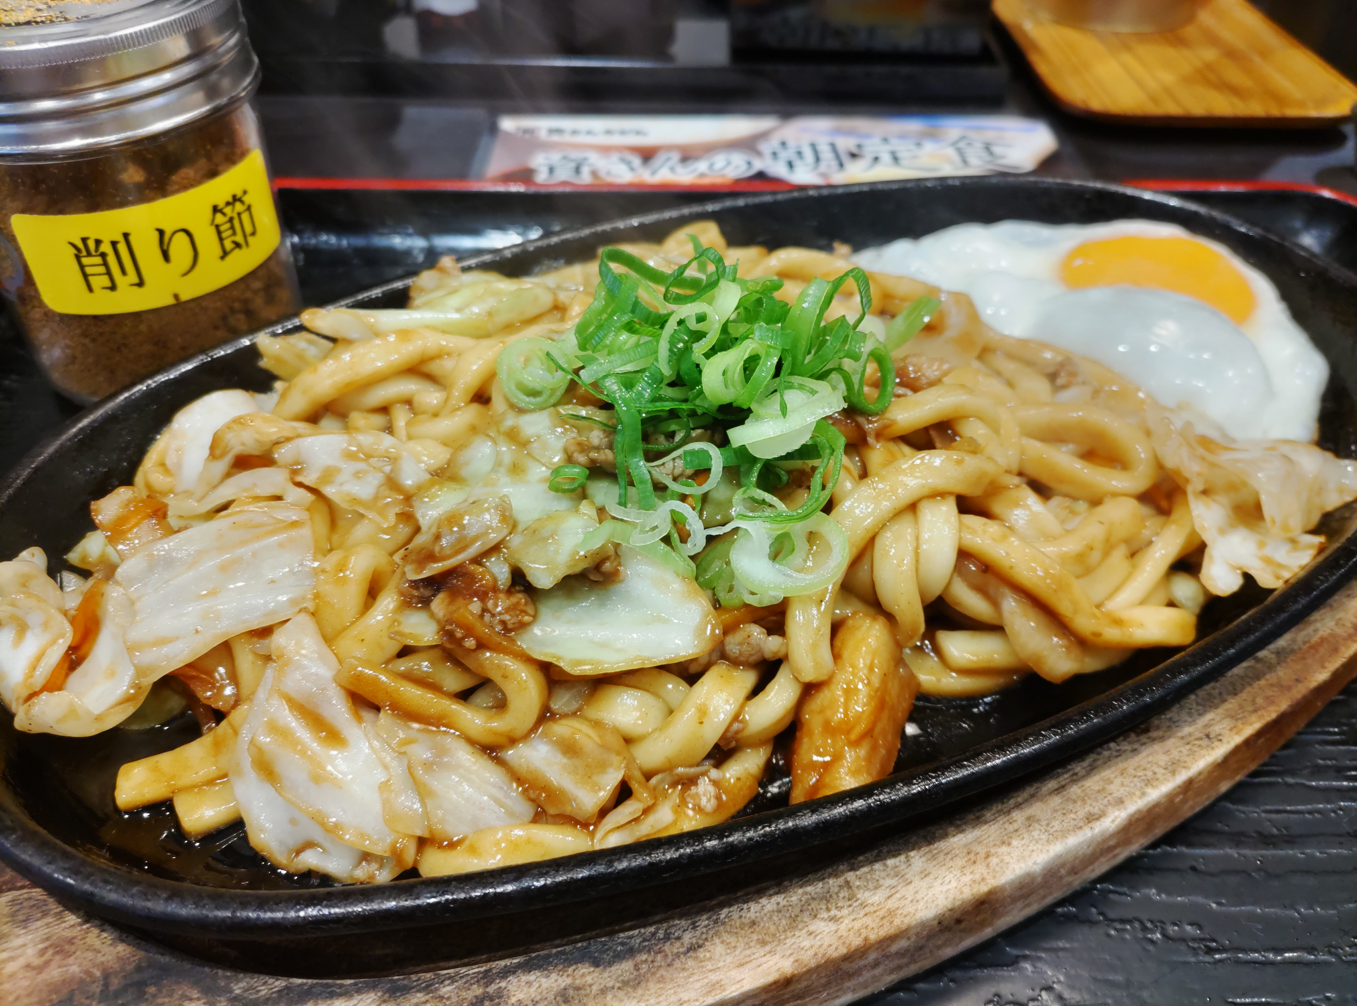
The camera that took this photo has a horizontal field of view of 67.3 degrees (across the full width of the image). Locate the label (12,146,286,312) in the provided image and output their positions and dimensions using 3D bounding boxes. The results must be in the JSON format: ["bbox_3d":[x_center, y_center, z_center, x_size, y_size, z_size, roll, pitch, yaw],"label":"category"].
[{"bbox_3d":[-0.114,-0.059,0.229,0.055,0.024,0.015,-30,50,-30],"label":"label"}]

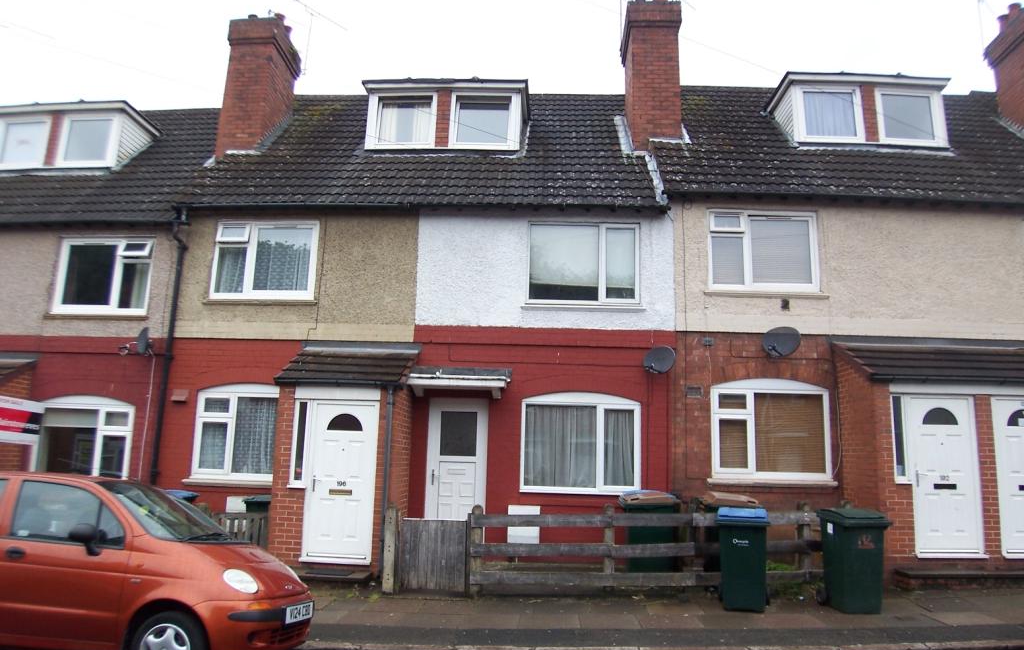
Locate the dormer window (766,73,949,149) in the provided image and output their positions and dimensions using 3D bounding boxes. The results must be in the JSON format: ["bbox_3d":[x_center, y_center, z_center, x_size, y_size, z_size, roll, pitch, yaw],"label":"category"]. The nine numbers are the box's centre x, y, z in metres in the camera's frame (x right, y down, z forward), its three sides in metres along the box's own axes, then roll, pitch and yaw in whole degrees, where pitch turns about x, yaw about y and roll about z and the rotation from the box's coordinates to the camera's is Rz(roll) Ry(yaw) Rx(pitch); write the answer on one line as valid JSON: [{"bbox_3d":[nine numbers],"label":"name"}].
[{"bbox_3d":[6.098,-3.549,12.091,2.820,1.280,1.350,1,-10,3],"label":"dormer window"}]

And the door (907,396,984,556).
[{"bbox_3d":[5.530,1.916,8.678,0.910,2.050,0.080,1,-10,3],"label":"door"}]

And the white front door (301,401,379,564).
[{"bbox_3d":[-2.216,2.018,8.805,0.930,2.070,0.080,1,-10,3],"label":"white front door"}]

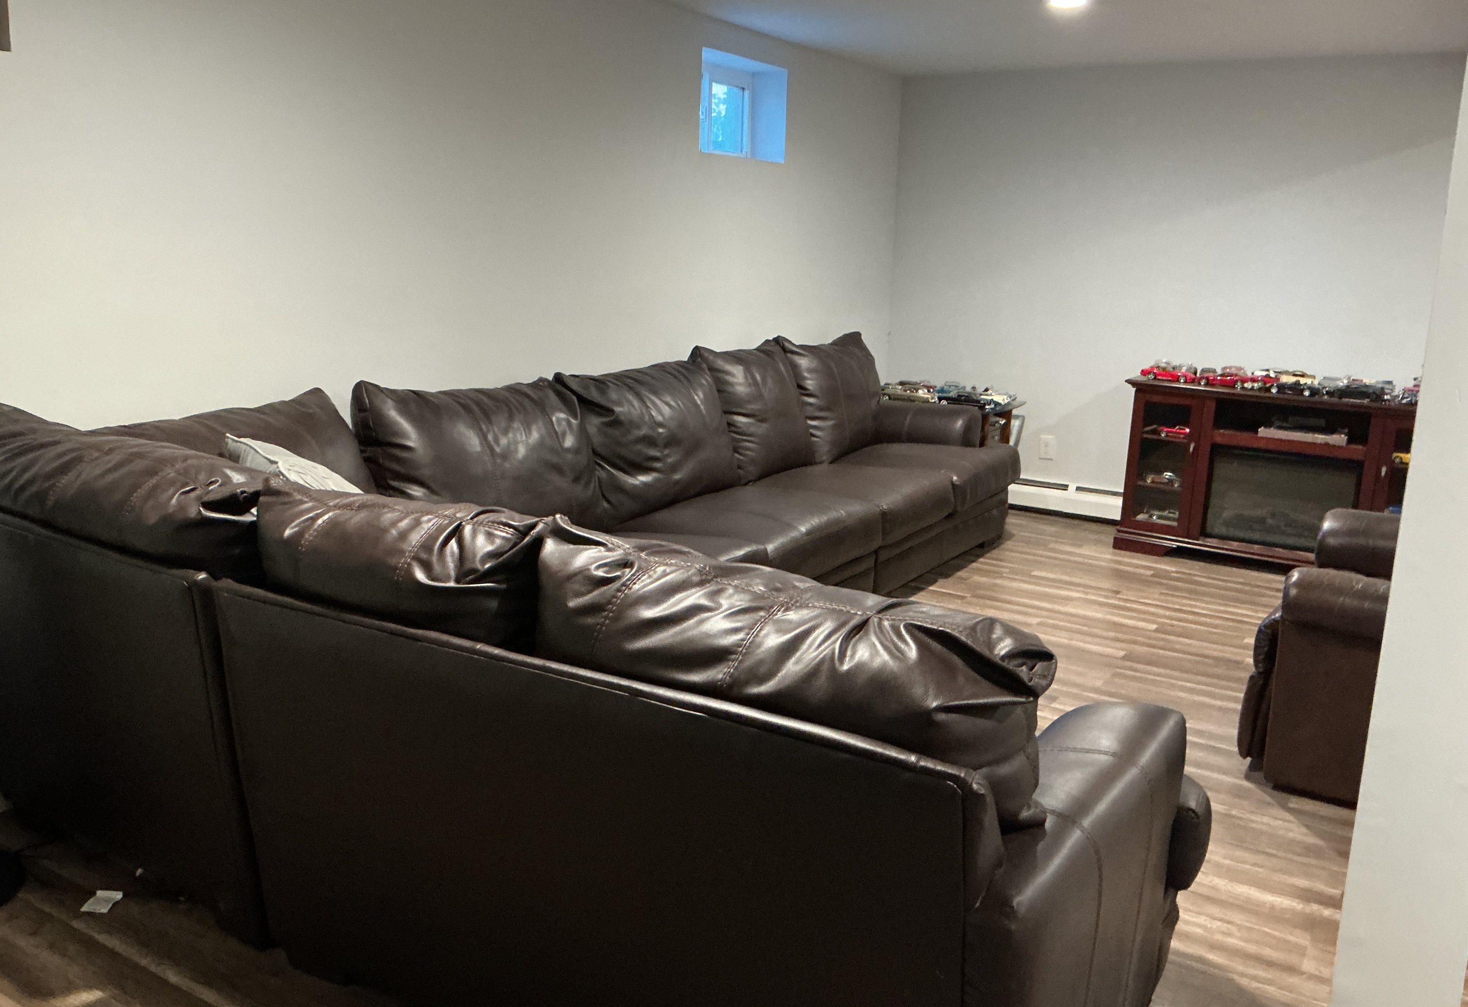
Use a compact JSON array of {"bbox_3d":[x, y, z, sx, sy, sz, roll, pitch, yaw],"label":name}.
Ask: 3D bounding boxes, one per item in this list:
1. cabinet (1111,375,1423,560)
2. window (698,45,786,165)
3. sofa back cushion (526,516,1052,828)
[{"bbox_3d":[2.557,-0.109,5.651,1.430,0.812,0.443,10,15,34],"label":"cabinet"},{"bbox_3d":[-0.018,-1.737,5.421,0.173,0.410,0.731,9,14,30],"label":"window"},{"bbox_3d":[0.081,0.304,1.941,0.844,0.493,0.300,9,14,30],"label":"sofa back cushion"}]

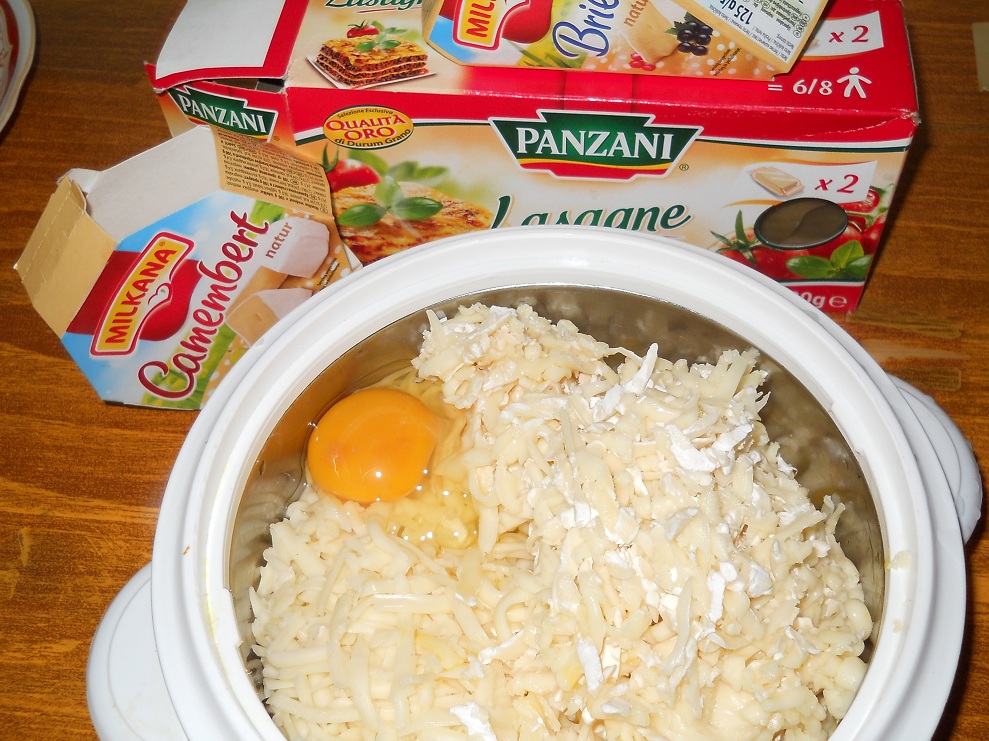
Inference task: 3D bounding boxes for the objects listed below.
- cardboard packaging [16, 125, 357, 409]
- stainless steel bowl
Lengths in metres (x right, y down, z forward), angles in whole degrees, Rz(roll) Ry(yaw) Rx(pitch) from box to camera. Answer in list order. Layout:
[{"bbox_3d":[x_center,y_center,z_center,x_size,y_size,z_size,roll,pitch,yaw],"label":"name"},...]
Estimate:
[{"bbox_3d":[-0.093,-0.028,0.369,0.088,0.086,0.029,11,38,-39],"label":"cardboard packaging"},{"bbox_3d":[0.016,0.058,0.310,0.156,0.064,0.156,-2,54,2],"label":"stainless steel bowl"}]

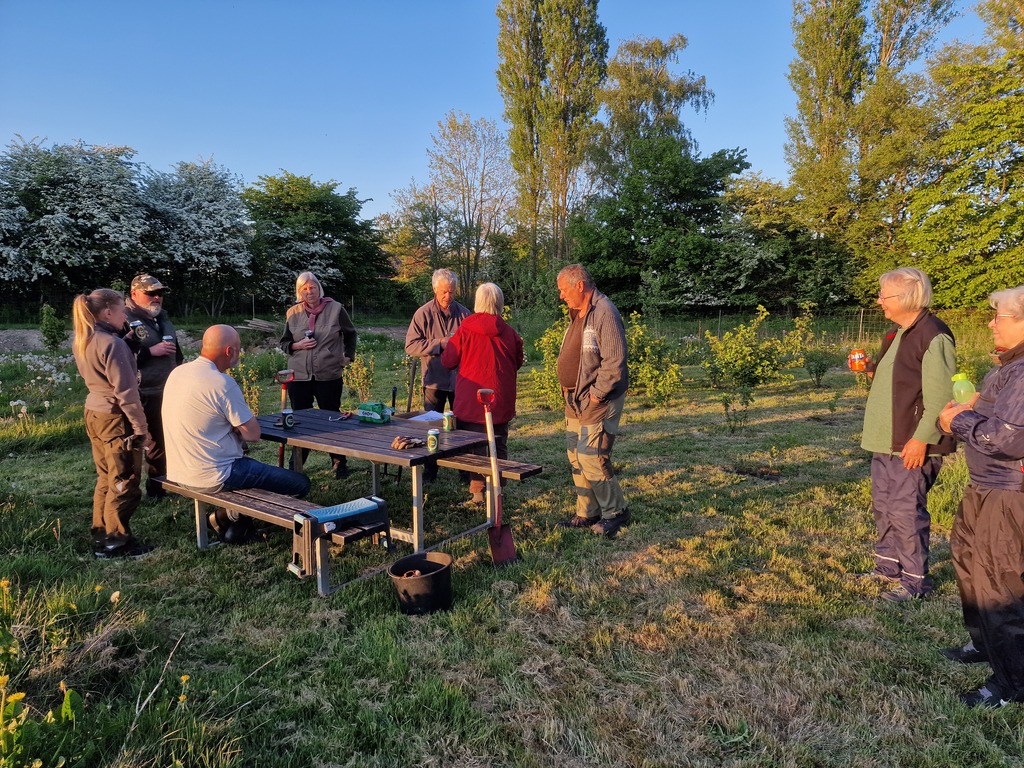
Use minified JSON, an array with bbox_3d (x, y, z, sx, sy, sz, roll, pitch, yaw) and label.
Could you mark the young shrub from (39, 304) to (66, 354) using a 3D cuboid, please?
[{"bbox_3d":[-13.390,-1.500,19.749,0.750,1.470,0.750,0,7,0],"label":"young shrub"}]

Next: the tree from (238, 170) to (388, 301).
[{"bbox_3d":[-9.823,-6.972,34.369,7.200,7.095,6.600,-1,8,0],"label":"tree"}]

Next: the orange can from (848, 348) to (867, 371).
[{"bbox_3d":[1.872,-0.127,3.680,0.066,0.117,0.066,0,7,0],"label":"orange can"}]

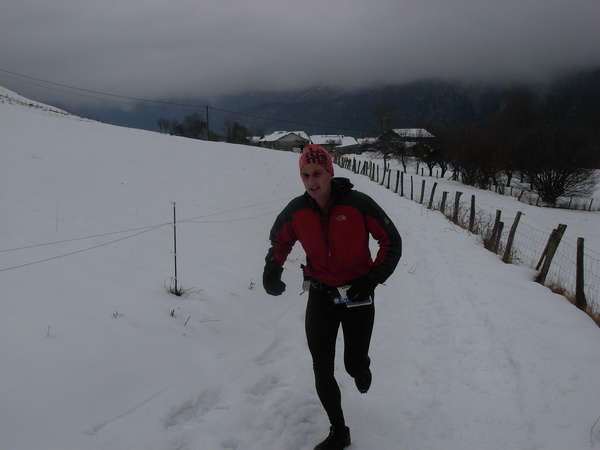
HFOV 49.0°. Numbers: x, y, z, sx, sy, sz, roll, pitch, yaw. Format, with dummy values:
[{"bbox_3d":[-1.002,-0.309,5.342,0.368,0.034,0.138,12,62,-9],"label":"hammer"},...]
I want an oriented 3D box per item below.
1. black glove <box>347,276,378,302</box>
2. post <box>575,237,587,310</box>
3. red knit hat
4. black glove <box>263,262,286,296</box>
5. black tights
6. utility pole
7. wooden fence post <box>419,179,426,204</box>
[{"bbox_3d":[0.319,0.330,3.420,0.150,0.140,0.120,2,7,17],"label":"black glove"},{"bbox_3d":[3.277,0.573,7.700,0.105,0.870,0.105,-2,7,0],"label":"post"},{"bbox_3d":[0.087,-0.340,3.470,0.185,0.180,0.220,0,15,12],"label":"red knit hat"},{"bbox_3d":[-0.132,0.281,3.400,0.120,0.170,0.120,-1,7,-6],"label":"black glove"},{"bbox_3d":[0.221,0.718,3.680,0.380,0.860,0.500,1,7,9],"label":"black tights"},{"bbox_3d":[-16.010,-17.546,115.000,0.280,7.000,0.280,0,6,0],"label":"utility pole"},{"bbox_3d":[4.184,-1.127,22.500,0.110,0.870,0.110,6,6,0],"label":"wooden fence post"}]

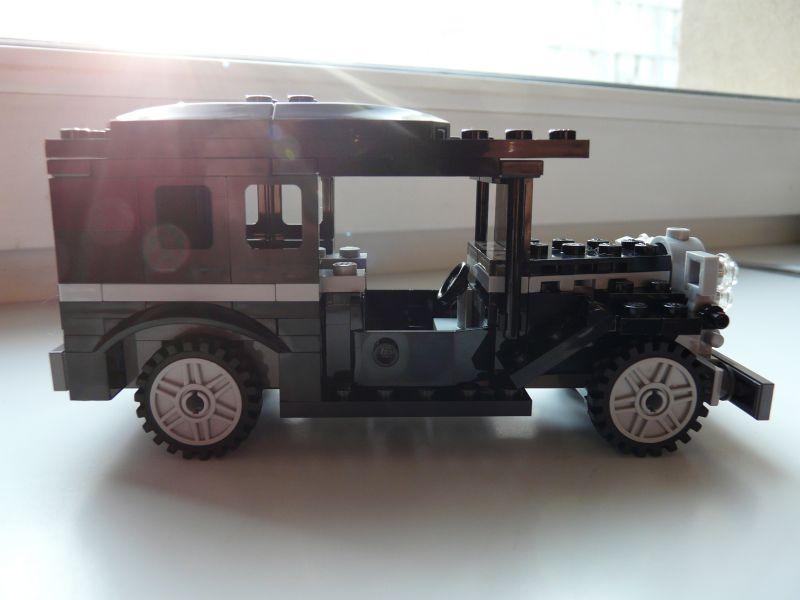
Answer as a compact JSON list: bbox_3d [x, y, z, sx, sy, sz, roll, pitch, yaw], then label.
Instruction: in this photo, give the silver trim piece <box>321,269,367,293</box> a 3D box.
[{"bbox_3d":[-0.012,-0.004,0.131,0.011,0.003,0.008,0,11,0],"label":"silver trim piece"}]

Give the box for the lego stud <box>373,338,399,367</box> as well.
[{"bbox_3d":[-0.003,0.010,0.122,0.005,0.005,0.002,0,11,0],"label":"lego stud"}]

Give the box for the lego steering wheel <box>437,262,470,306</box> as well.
[{"bbox_3d":[0.012,-0.004,0.147,0.003,0.010,0.010,37,9,-6],"label":"lego steering wheel"}]

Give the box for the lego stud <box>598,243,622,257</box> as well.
[{"bbox_3d":[0.046,-0.011,0.140,0.005,0.002,0.005,0,10,1],"label":"lego stud"}]

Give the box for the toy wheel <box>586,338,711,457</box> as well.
[{"bbox_3d":[0.052,0.020,0.137,0.024,0.024,0.008,0,10,1],"label":"toy wheel"}]

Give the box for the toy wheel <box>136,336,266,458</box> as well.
[{"bbox_3d":[-0.040,0.019,0.132,0.024,0.024,0.008,0,11,0],"label":"toy wheel"}]

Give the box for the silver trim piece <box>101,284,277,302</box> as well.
[{"bbox_3d":[-0.039,-0.002,0.123,0.032,0.003,0.008,0,11,0],"label":"silver trim piece"}]

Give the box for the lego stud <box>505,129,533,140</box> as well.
[{"bbox_3d":[0.022,-0.030,0.117,0.005,0.002,0.005,0,10,1],"label":"lego stud"}]

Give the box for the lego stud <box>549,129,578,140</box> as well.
[{"bbox_3d":[0.029,-0.030,0.117,0.005,0.002,0.005,0,10,1],"label":"lego stud"}]

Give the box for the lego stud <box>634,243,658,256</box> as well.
[{"bbox_3d":[0.053,-0.011,0.140,0.005,0.002,0.005,0,10,1],"label":"lego stud"}]

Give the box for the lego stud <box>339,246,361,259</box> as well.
[{"bbox_3d":[-0.012,-0.011,0.158,0.005,0.002,0.005,0,10,1],"label":"lego stud"}]

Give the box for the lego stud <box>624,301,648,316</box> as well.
[{"bbox_3d":[0.046,0.002,0.127,0.005,0.002,0.005,0,10,1],"label":"lego stud"}]

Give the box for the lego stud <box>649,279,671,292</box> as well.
[{"bbox_3d":[0.054,-0.003,0.134,0.005,0.002,0.005,0,10,1],"label":"lego stud"}]

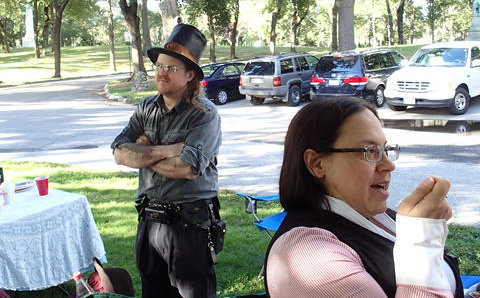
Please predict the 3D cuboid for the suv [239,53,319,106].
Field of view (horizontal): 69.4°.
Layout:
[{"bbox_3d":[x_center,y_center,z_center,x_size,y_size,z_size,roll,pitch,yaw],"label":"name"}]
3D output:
[{"bbox_3d":[2.060,-2.580,12.900,1.800,1.700,4.500,10,19,40],"label":"suv"}]

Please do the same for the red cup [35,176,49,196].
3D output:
[{"bbox_3d":[-1.438,0.269,2.520,0.095,0.120,0.095,0,12,0],"label":"red cup"}]

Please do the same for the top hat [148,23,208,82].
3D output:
[{"bbox_3d":[-0.290,-0.464,1.650,0.290,0.170,0.320,10,-9,40],"label":"top hat"}]

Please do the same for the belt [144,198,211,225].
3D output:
[{"bbox_3d":[-0.310,0.290,1.750,0.360,0.085,0.270,7,13,29],"label":"belt"}]

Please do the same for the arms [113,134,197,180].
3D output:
[{"bbox_3d":[-0.397,0.033,1.620,0.400,0.180,0.220,7,13,29],"label":"arms"}]

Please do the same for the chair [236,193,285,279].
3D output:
[{"bbox_3d":[0.350,0.540,2.940,0.620,0.880,0.800,1,12,6],"label":"chair"}]

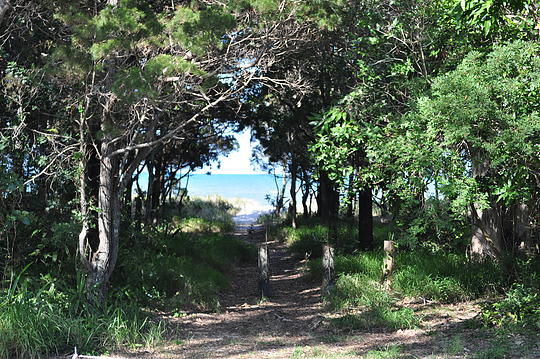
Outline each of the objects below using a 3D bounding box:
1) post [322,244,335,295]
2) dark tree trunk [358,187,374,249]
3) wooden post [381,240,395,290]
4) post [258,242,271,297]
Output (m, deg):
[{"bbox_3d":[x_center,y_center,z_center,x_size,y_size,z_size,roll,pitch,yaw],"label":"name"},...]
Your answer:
[{"bbox_3d":[0.802,1.245,18.500,0.151,0.693,0.151,0,0,0],"label":"post"},{"bbox_3d":[2.003,0.804,28.000,0.291,1.318,0.291,0,0,0],"label":"dark tree trunk"},{"bbox_3d":[1.655,1.215,19.000,0.148,0.697,0.148,0,0,0],"label":"wooden post"},{"bbox_3d":[-0.075,1.235,18.300,0.142,0.733,0.142,0,0,0],"label":"post"}]

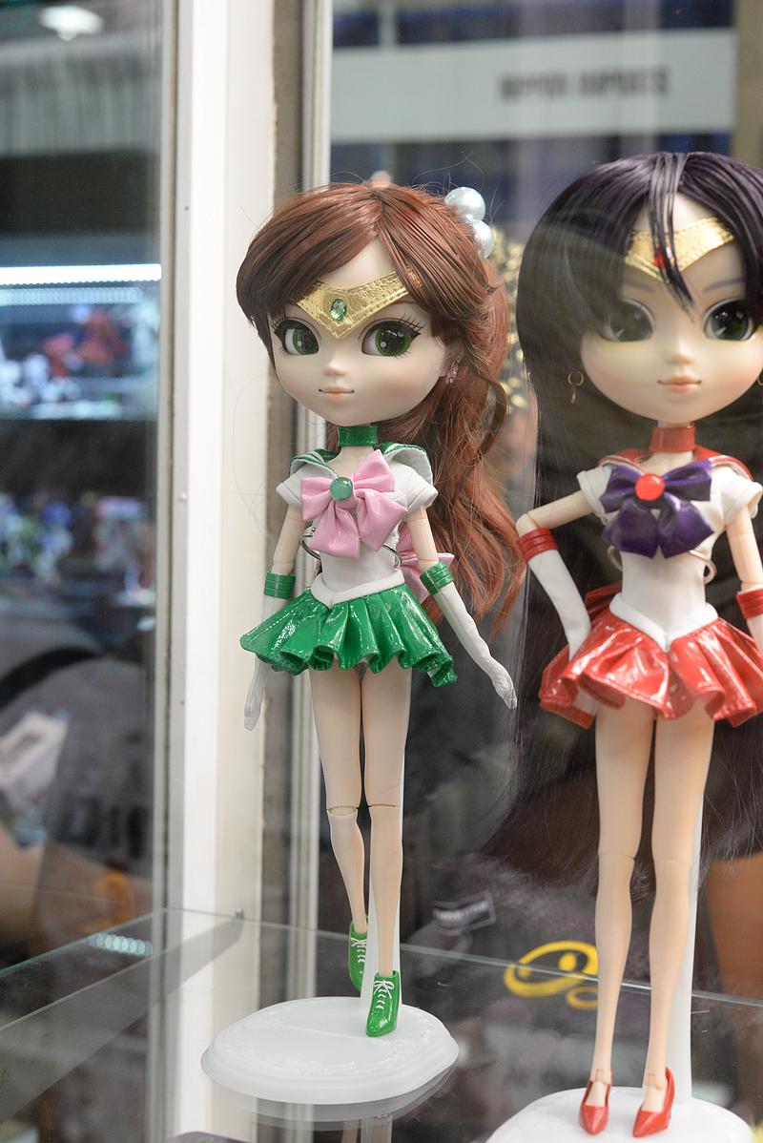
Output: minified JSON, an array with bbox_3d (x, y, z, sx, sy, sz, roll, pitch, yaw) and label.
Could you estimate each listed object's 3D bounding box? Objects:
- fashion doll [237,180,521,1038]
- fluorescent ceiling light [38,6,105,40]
[{"bbox_3d":[0.001,0.014,0.593,0.113,0.314,0.102,3,4,24],"label":"fashion doll"},{"bbox_3d":[-2.144,-3.803,11.000,0.430,0.180,0.430,0,4,-11],"label":"fluorescent ceiling light"}]

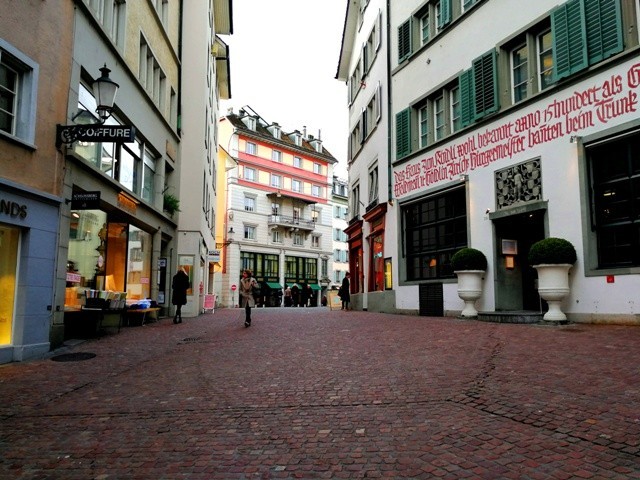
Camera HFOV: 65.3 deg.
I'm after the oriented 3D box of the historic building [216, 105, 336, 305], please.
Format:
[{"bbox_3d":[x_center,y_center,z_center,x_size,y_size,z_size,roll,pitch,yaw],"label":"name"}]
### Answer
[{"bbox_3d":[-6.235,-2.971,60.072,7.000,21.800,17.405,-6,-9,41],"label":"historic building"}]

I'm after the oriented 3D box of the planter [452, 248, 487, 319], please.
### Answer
[{"bbox_3d":[3.836,1.093,12.808,0.830,1.735,0.830,3,-8,-23],"label":"planter"}]

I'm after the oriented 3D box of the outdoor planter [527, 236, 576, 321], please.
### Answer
[{"bbox_3d":[4.845,0.811,10.381,0.830,1.719,0.830,3,-8,-23],"label":"outdoor planter"}]

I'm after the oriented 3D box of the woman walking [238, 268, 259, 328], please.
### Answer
[{"bbox_3d":[-2.119,1.737,14.899,0.560,1.695,0.420,-1,-7,12],"label":"woman walking"}]

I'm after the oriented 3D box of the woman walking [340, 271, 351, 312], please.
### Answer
[{"bbox_3d":[1.157,2.308,22.387,0.450,1.718,0.470,-2,-7,15],"label":"woman walking"}]

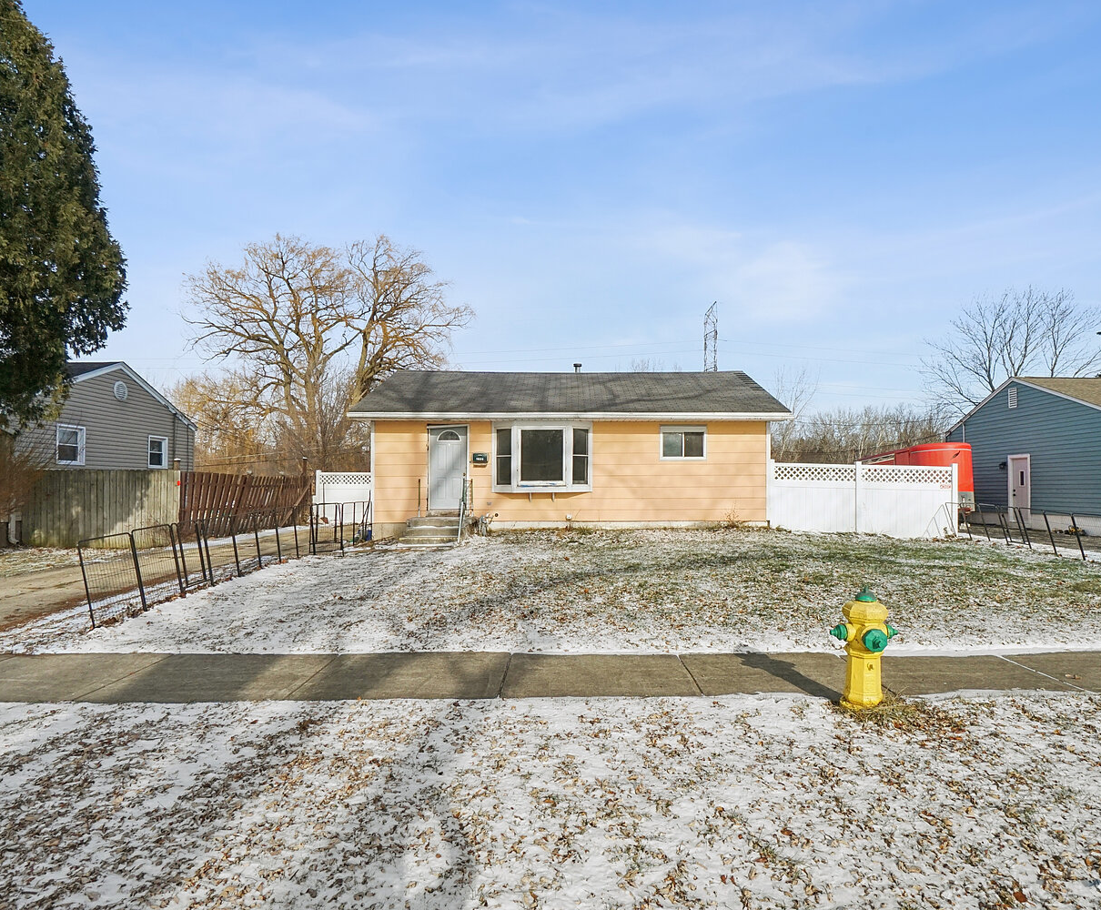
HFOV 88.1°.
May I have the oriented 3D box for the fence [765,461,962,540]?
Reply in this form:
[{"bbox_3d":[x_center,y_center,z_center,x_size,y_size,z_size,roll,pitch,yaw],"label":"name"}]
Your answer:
[{"bbox_3d":[7.860,1.100,14.300,4.800,1.900,0.130,0,-2,0],"label":"fence"}]

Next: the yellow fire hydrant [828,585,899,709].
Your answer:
[{"bbox_3d":[2.230,1.360,4.030,0.450,0.860,0.360,0,-2,7],"label":"yellow fire hydrant"}]

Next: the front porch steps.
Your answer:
[{"bbox_3d":[-2.660,1.750,13.250,1.350,0.580,1.400,0,-2,0],"label":"front porch steps"}]

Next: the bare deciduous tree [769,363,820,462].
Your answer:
[{"bbox_3d":[15.400,-1.200,36.000,3.400,8.900,3.300,0,-2,0],"label":"bare deciduous tree"}]

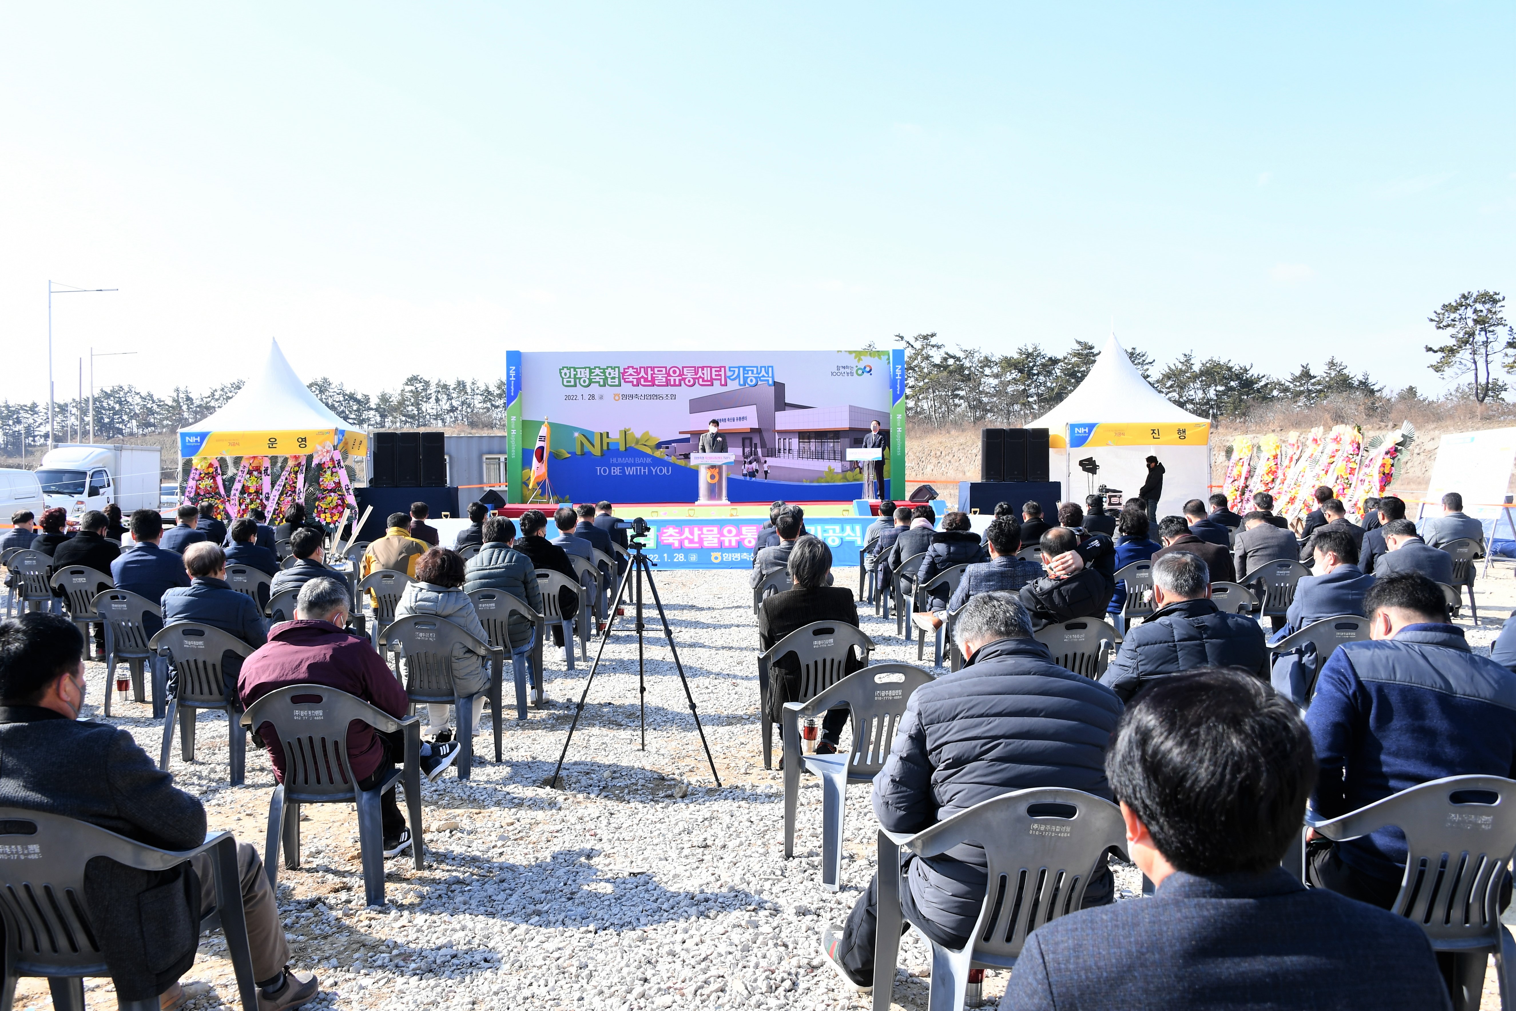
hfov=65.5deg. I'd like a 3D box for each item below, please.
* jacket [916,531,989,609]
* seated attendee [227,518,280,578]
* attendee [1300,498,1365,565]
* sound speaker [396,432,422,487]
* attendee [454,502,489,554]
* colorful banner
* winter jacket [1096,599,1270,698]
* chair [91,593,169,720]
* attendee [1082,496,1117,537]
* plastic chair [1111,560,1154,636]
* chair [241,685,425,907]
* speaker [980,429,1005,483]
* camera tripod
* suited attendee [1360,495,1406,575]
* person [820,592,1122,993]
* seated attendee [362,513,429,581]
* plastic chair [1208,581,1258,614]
[{"bbox_3d":[1.506,0.487,9.129,0.537,0.648,0.456,0,1,-2],"label":"jacket"},{"bbox_3d":[-4.083,0.673,9.768,0.520,1.150,0.780,0,2,2],"label":"seated attendee"},{"bbox_3d":[5.244,0.537,10.965,0.540,1.220,0.760,0,1,3],"label":"attendee"},{"bbox_3d":[-7.726,-1.016,26.100,0.520,1.200,0.520,0,1,-4],"label":"sound speaker"},{"bbox_3d":[-2.873,0.567,12.372,0.486,1.235,0.709,0,1,3],"label":"attendee"},{"bbox_3d":[-1.154,-1.726,26.100,8.600,3.380,0.150,-1,2,-2],"label":"colorful banner"},{"bbox_3d":[1.475,0.626,4.253,0.600,0.620,0.460,-1,2,-4],"label":"winter jacket"},{"bbox_3d":[-3.758,0.884,7.245,0.555,0.780,0.530,0,2,9],"label":"chair"},{"bbox_3d":[3.903,0.488,13.714,0.520,1.220,0.750,0,1,0],"label":"attendee"},{"bbox_3d":[2.872,0.807,9.118,0.560,0.790,0.560,0,1,2],"label":"plastic chair"},{"bbox_3d":[-1.451,0.943,4.048,0.560,0.790,0.560,0,1,-3],"label":"chair"},{"bbox_3d":[4.901,-1.041,24.580,0.450,1.120,0.470,0,2,6],"label":"speaker"},{"bbox_3d":[-0.568,0.716,5.913,0.810,1.195,0.780,0,1,0],"label":"camera tripod"},{"bbox_3d":[4.994,0.553,9.522,0.540,1.280,0.820,-1,2,-14],"label":"suited attendee"},{"bbox_3d":[0.505,0.795,3.026,0.630,1.250,1.000,-1,2,-12],"label":"person"},{"bbox_3d":[-2.656,0.645,8.873,0.540,1.240,0.820,0,2,2],"label":"seated attendee"},{"bbox_3d":[2.890,0.849,7.506,0.555,0.780,0.530,0,2,0],"label":"plastic chair"}]

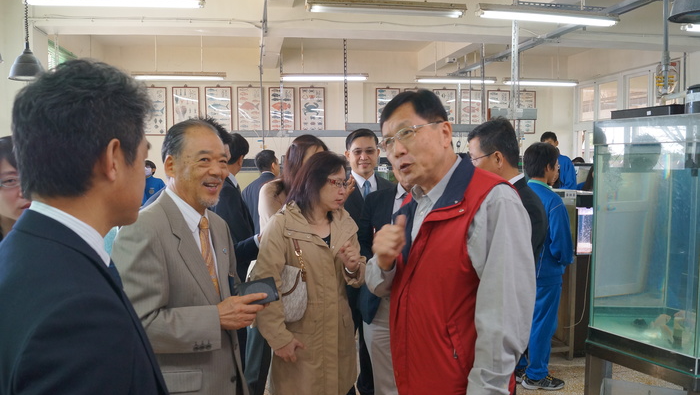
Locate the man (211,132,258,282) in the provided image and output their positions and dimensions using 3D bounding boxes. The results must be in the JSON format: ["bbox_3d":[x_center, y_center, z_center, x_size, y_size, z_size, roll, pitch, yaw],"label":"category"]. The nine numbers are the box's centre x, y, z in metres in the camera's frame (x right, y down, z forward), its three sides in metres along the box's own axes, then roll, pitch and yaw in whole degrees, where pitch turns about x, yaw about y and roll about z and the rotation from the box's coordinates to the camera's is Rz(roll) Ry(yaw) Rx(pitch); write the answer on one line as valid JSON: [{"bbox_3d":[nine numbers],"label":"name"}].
[{"bbox_3d":[-0.675,0.469,3.207,0.500,1.710,0.500,-1,4,-12],"label":"man"}]

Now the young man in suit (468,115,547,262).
[{"bbox_3d":[0.645,0.537,2.236,0.360,1.733,0.520,2,5,28],"label":"young man in suit"}]

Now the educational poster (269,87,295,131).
[{"bbox_3d":[-1.172,-1.508,9.130,0.440,0.800,0.030,-1,4,-9],"label":"educational poster"}]

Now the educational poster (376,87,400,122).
[{"bbox_3d":[0.650,-1.458,8.850,0.420,0.770,0.030,-1,4,-10],"label":"educational poster"}]

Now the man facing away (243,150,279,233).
[{"bbox_3d":[-0.752,0.401,4.705,0.520,1.648,0.340,2,4,30],"label":"man facing away"}]

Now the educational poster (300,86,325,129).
[{"bbox_3d":[-0.647,-1.525,9.215,0.440,0.800,0.030,-1,4,-9],"label":"educational poster"}]

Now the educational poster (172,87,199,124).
[{"bbox_3d":[-2.576,-1.353,8.252,0.420,0.770,0.030,-1,4,-10],"label":"educational poster"}]

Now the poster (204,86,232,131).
[{"bbox_3d":[-2.231,-1.476,8.957,0.440,0.800,0.030,-1,4,-9],"label":"poster"}]

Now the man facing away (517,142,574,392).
[{"bbox_3d":[1.246,0.466,3.485,0.380,1.648,0.450,-4,5,-39],"label":"man facing away"}]

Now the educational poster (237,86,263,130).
[{"bbox_3d":[-1.702,-1.494,9.043,0.440,0.800,0.030,-1,4,-9],"label":"educational poster"}]

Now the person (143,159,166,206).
[{"bbox_3d":[-2.743,0.274,7.352,0.480,1.582,0.320,1,4,18],"label":"person"}]

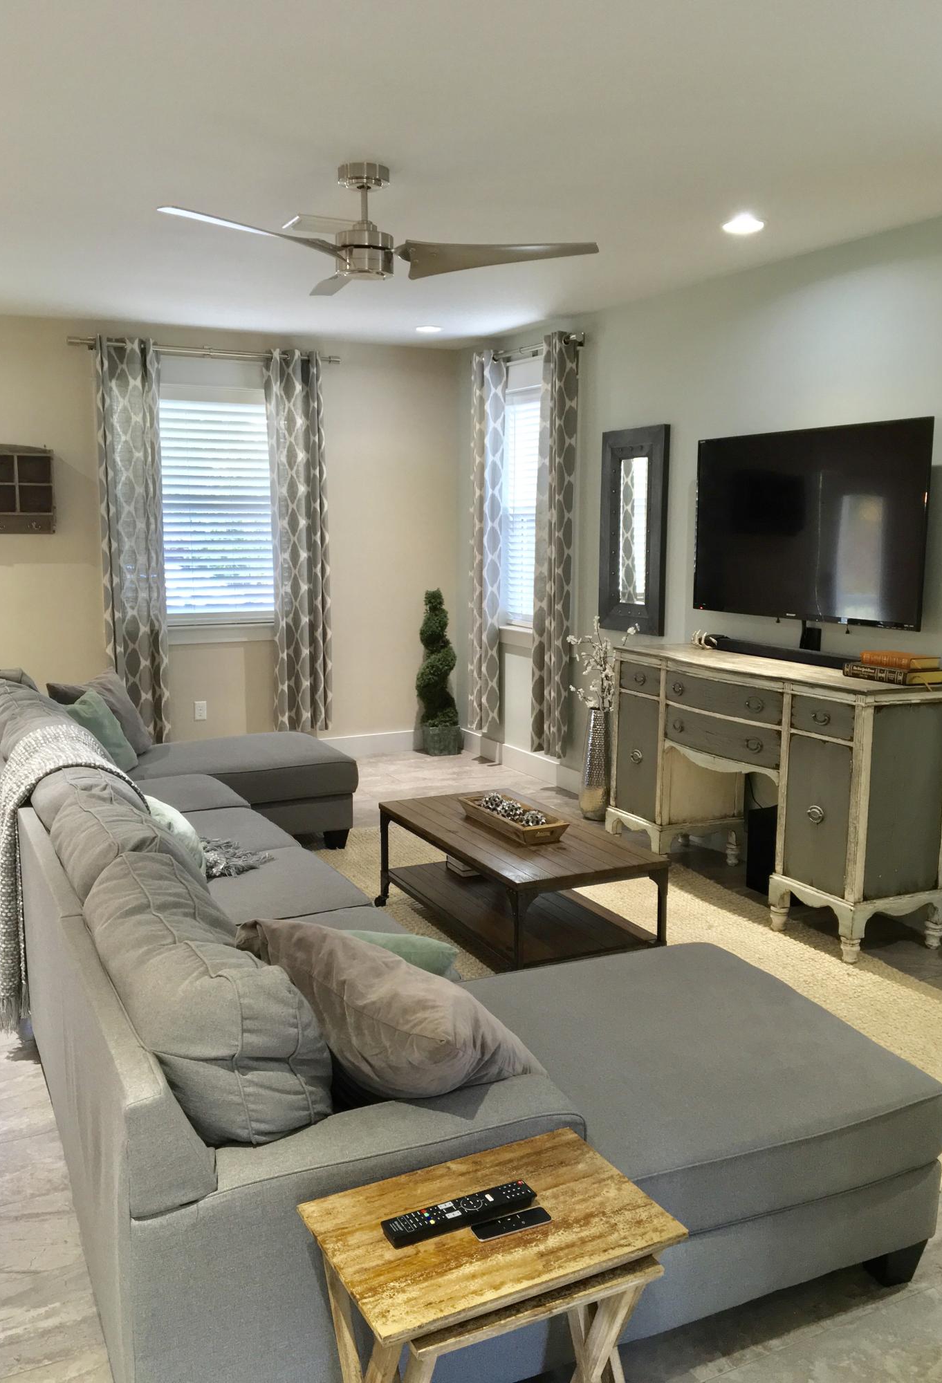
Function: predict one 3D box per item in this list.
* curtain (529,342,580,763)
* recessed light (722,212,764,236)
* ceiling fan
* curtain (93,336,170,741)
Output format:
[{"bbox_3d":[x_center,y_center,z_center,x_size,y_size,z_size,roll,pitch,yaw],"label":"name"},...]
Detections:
[{"bbox_3d":[0.491,-0.813,6.681,0.109,2.393,0.302,-4,10,-27],"label":"curtain"},{"bbox_3d":[1.044,-1.783,4.455,0.160,0.030,0.160,-4,10,-27],"label":"recessed light"},{"bbox_3d":[-0.373,-1.535,3.867,1.420,0.340,1.320,-3,9,-17],"label":"ceiling fan"},{"bbox_3d":[-2.016,-0.862,6.967,0.345,2.430,0.120,-4,10,-27],"label":"curtain"}]

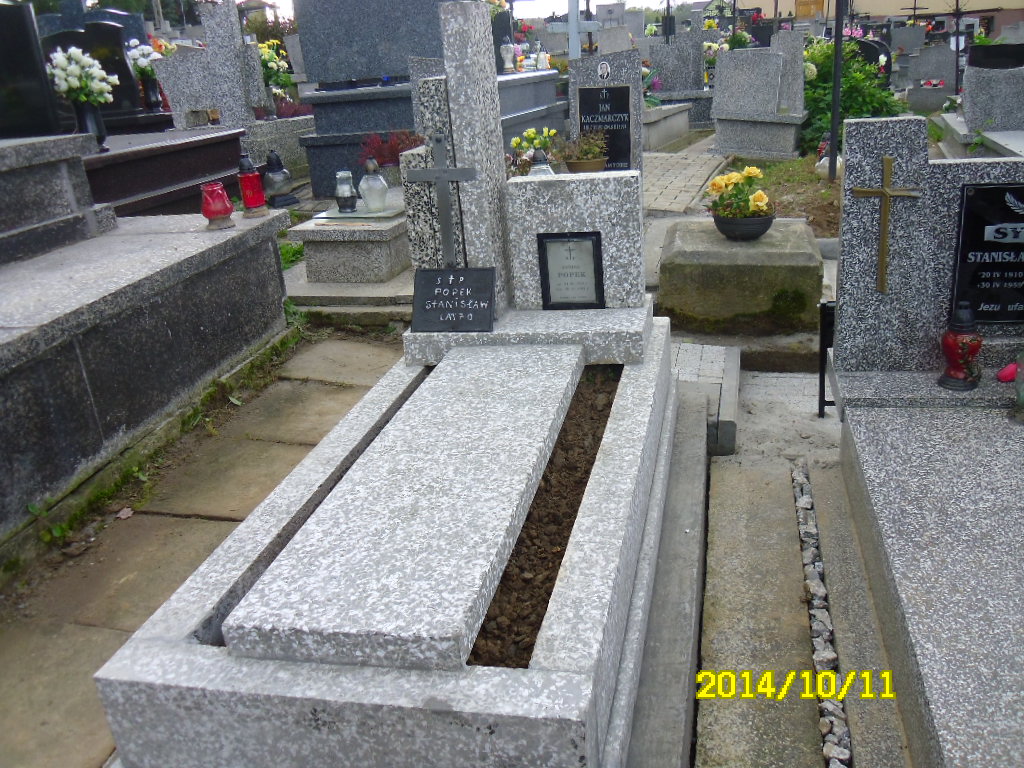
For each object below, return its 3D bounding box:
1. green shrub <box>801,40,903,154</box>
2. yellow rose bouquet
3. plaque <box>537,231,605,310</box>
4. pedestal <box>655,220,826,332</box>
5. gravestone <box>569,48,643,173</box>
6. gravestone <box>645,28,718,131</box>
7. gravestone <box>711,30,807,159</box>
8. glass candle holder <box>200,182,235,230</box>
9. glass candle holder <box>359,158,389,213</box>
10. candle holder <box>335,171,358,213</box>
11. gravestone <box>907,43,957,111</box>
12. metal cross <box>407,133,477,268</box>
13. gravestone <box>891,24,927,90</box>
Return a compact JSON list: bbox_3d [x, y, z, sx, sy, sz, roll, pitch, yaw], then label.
[{"bbox_3d":[2.949,-2.523,7.941,0.920,0.820,0.820,3,22,20],"label":"green shrub"},{"bbox_3d":[1.108,-0.926,4.464,0.330,0.225,0.280,1,22,15],"label":"yellow rose bouquet"},{"bbox_3d":[0.205,-0.386,3.168,0.219,0.268,0.025,0,21,13],"label":"plaque"},{"bbox_3d":[1.072,-0.508,4.297,0.680,0.369,0.630,1,21,17],"label":"pedestal"},{"bbox_3d":[0.618,-1.741,5.998,0.460,0.790,0.120,3,22,20],"label":"gravestone"},{"bbox_3d":[1.764,-3.090,9.377,0.740,0.950,0.380,3,22,20],"label":"gravestone"},{"bbox_3d":[2.154,-2.541,8.047,0.800,0.990,0.460,3,22,20],"label":"gravestone"},{"bbox_3d":[-1.298,-0.795,4.064,0.136,0.191,0.136,-11,21,-16],"label":"glass candle holder"},{"bbox_3d":[-0.752,-1.069,4.932,0.158,0.282,0.158,-8,20,-7],"label":"glass candle holder"},{"bbox_3d":[-0.881,-1.027,4.878,0.120,0.205,0.120,1,22,15],"label":"candle holder"},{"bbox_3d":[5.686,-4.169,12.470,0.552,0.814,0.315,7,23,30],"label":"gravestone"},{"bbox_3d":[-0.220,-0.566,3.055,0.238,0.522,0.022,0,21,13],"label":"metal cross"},{"bbox_3d":[6.497,-5.377,15.095,0.532,0.999,0.276,6,23,27],"label":"gravestone"}]

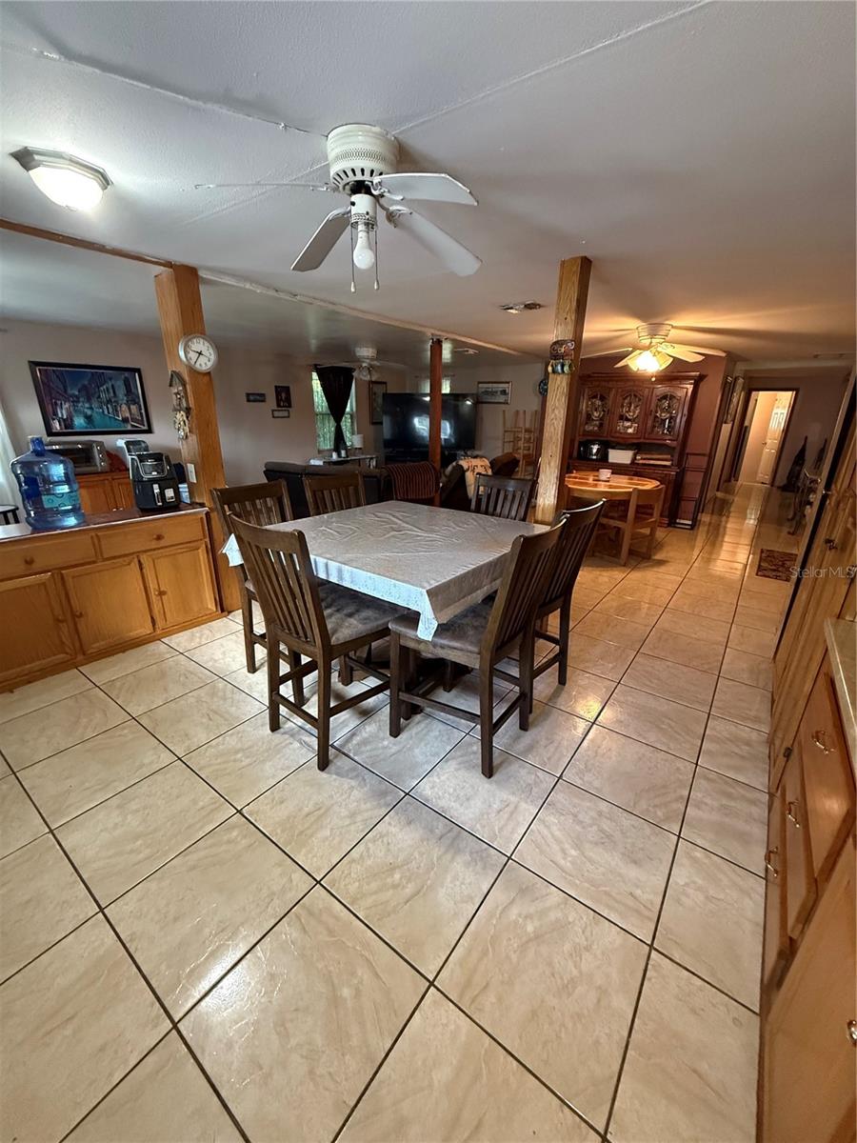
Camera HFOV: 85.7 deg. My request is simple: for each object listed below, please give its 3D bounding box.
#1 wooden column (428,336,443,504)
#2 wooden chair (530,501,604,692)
[{"bbox_3d":[0.063,-1.401,5.173,0.094,2.242,0.094,15,24,34],"label":"wooden column"},{"bbox_3d":[0.484,0.139,2.473,0.584,1.075,0.461,17,25,37],"label":"wooden chair"}]

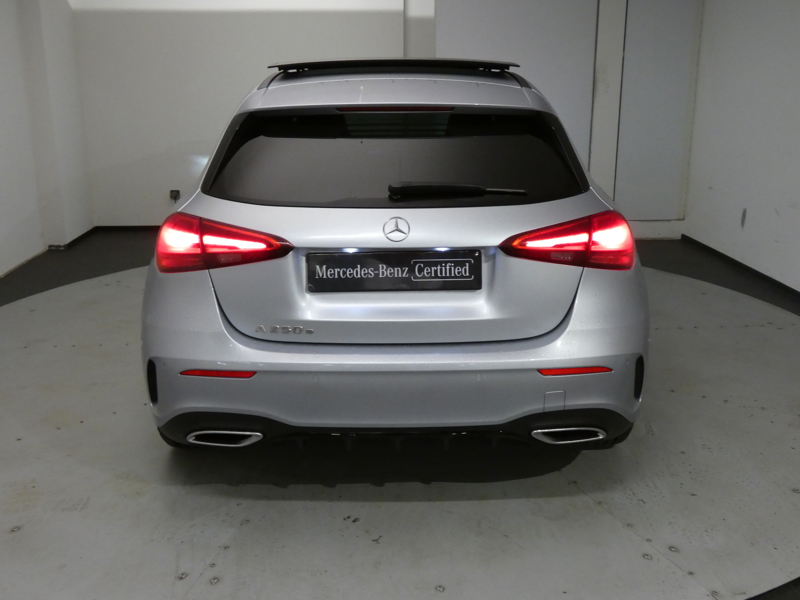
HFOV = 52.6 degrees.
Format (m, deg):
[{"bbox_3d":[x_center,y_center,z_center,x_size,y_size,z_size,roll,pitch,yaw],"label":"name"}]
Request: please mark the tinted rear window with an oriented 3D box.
[{"bbox_3d":[-0.013,-0.443,2.561,1.202,0.402,0.105,0,-21,-1],"label":"tinted rear window"}]

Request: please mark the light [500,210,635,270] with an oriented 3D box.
[{"bbox_3d":[0.534,-0.170,2.549,0.523,0.194,0.211,-3,15,-10],"label":"light"}]

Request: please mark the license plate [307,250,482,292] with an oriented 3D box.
[{"bbox_3d":[-0.016,-0.086,2.428,0.525,0.118,0.018,0,12,-1],"label":"license plate"}]

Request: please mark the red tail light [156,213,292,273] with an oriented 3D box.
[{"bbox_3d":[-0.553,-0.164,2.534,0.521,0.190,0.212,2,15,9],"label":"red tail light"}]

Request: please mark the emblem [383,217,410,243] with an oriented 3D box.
[{"bbox_3d":[-0.010,-0.208,2.389,0.081,0.082,0.015,0,-3,-1],"label":"emblem"}]

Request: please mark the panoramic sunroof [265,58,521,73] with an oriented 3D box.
[{"bbox_3d":[-0.030,-1.042,3.582,1.016,0.067,0.620,0,15,-1],"label":"panoramic sunroof"}]

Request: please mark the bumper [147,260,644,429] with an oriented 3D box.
[{"bbox_3d":[-0.015,0.172,2.632,1.760,0.520,0.490,0,15,-1],"label":"bumper"}]

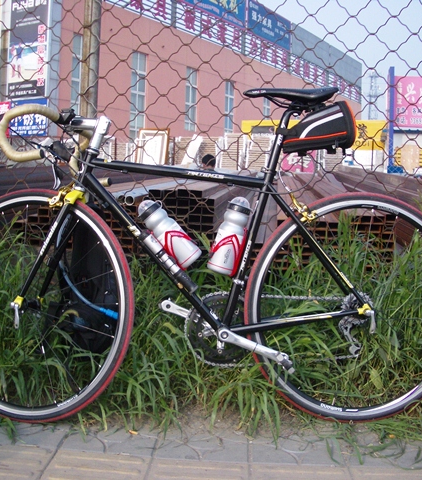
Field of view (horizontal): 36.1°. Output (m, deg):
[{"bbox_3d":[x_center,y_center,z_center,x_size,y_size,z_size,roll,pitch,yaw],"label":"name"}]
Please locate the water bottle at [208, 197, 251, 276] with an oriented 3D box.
[{"bbox_3d":[0.056,-0.012,1.870,0.077,0.225,0.077,15,3,0],"label":"water bottle"}]

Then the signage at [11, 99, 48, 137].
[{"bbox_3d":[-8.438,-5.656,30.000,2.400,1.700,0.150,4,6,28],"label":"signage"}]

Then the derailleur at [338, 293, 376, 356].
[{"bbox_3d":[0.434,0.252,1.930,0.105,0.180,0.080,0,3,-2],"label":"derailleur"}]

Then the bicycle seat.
[{"bbox_3d":[0.231,-0.414,1.860,0.273,0.055,0.140,0,3,-2],"label":"bicycle seat"}]

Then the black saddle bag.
[{"bbox_3d":[0.306,-0.319,1.850,0.215,0.135,0.110,-7,3,-2],"label":"black saddle bag"}]

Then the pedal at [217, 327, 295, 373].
[{"bbox_3d":[0.126,0.301,1.790,0.230,0.060,0.090,23,2,0],"label":"pedal"}]

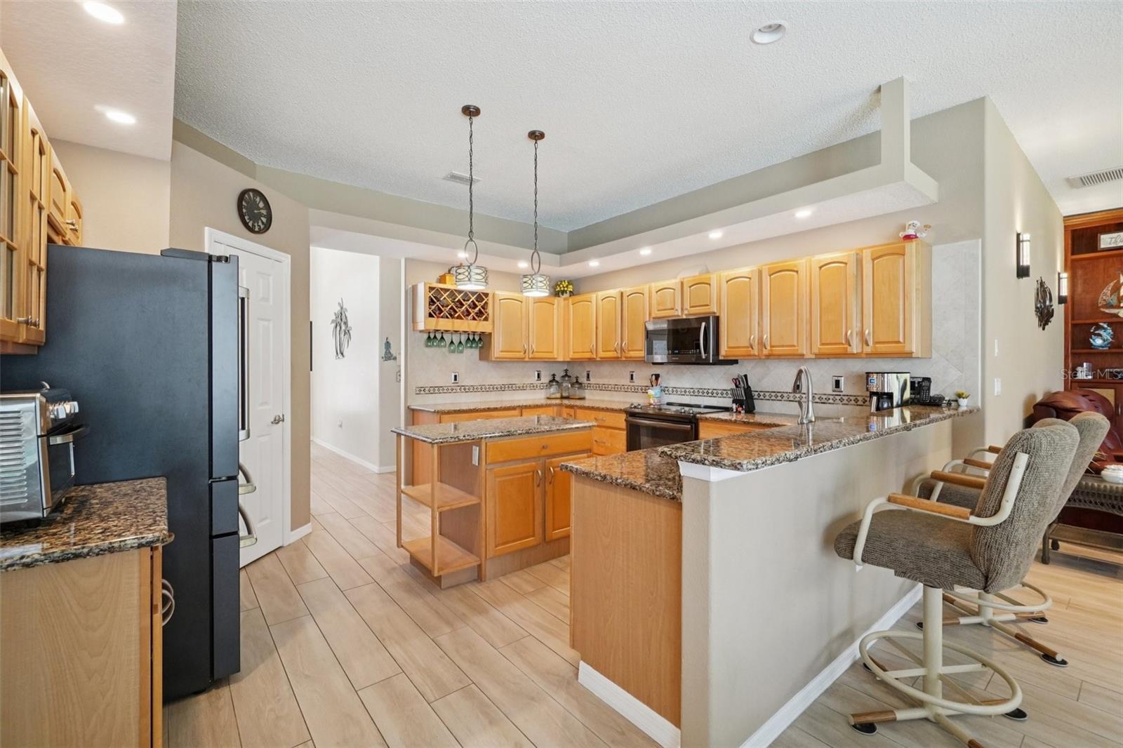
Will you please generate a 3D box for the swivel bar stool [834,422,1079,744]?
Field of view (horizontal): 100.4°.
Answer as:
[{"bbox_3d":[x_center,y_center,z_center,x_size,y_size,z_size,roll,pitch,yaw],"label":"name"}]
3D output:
[{"bbox_3d":[1.375,0.718,1.647,0.580,1.120,0.640,-1,1,-36],"label":"swivel bar stool"}]

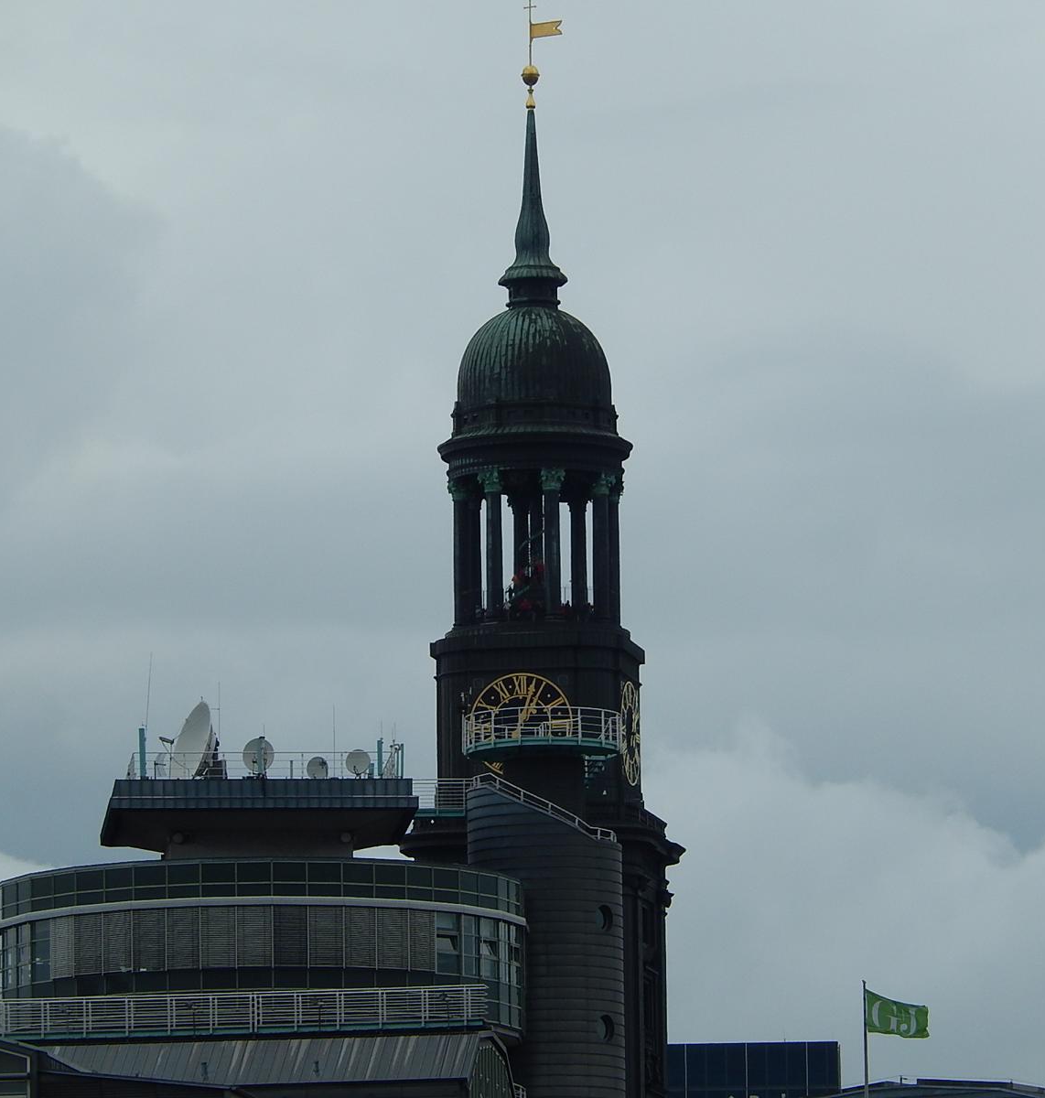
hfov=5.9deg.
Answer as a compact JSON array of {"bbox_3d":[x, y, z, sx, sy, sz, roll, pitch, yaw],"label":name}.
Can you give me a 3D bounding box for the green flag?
[{"bbox_3d":[13.156,16.309,355.000,2.300,1.800,0.350,0,-8,-6],"label":"green flag"}]

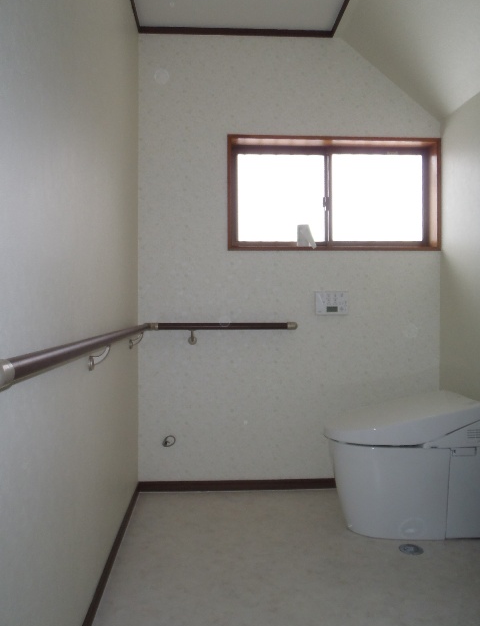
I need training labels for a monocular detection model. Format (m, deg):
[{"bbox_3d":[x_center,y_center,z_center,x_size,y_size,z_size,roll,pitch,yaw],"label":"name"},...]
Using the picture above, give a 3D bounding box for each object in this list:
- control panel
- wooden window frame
[{"bbox_3d":[0.491,-0.050,2.765,0.178,0.127,0.022,0,1,-3],"label":"control panel"},{"bbox_3d":[0.507,-0.638,2.820,1.155,0.612,0.130,0,1,-3],"label":"wooden window frame"}]

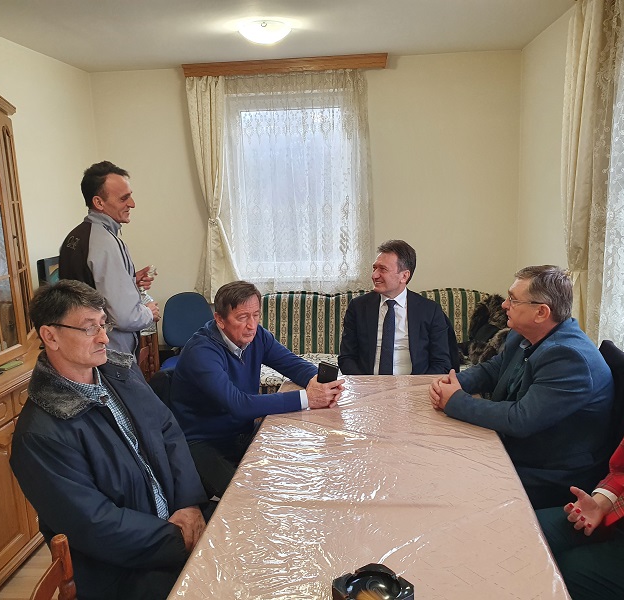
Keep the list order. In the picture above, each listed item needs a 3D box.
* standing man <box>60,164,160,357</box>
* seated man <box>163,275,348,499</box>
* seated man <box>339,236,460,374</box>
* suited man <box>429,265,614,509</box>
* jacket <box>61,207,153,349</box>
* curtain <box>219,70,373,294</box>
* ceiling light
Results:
[{"bbox_3d":[-0.837,0.294,2.591,0.390,1.730,0.480,-9,12,-30],"label":"standing man"},{"bbox_3d":[-0.221,0.556,2.307,0.660,1.270,0.540,4,13,31],"label":"seated man"},{"bbox_3d":[0.403,0.418,2.702,0.530,1.340,0.700,0,11,11],"label":"seated man"},{"bbox_3d":[0.724,0.533,2.101,0.620,1.310,0.530,-3,11,-1],"label":"suited man"},{"bbox_3d":[-0.861,-0.020,2.532,0.350,0.660,0.460,-9,12,-30],"label":"jacket"},{"bbox_3d":[-0.101,-0.824,4.371,1.020,1.480,0.130,-2,11,2],"label":"curtain"},{"bbox_3d":[-0.253,-1.437,3.234,0.290,0.100,0.290,-1,11,6],"label":"ceiling light"}]

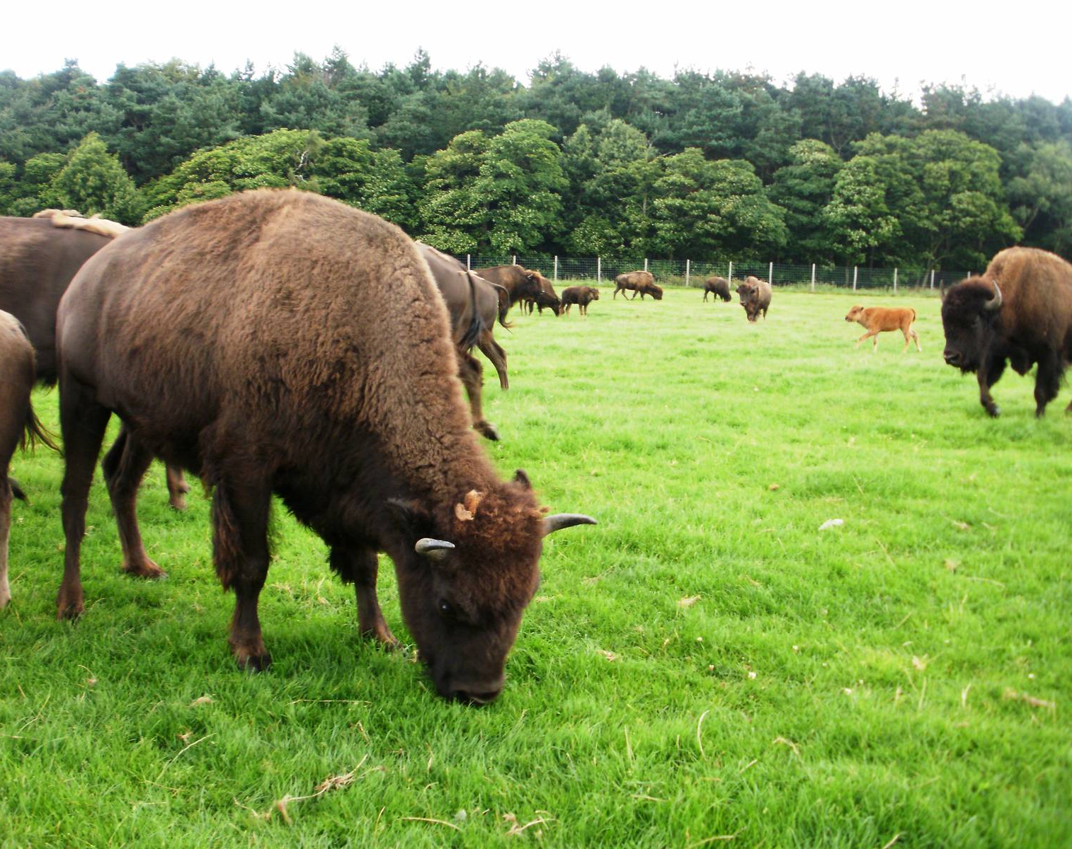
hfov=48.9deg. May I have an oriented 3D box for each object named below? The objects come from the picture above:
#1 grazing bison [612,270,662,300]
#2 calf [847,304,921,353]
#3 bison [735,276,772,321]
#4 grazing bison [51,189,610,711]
[{"bbox_3d":[4.468,-6.093,51.500,2.100,1.260,0.620,3,8,10],"label":"grazing bison"},{"bbox_3d":[5.985,-1.647,20.300,1.240,0.790,0.360,3,8,7],"label":"calf"},{"bbox_3d":[6.246,-3.618,33.800,0.640,1.280,1.950,5,8,23],"label":"bison"},{"bbox_3d":[-0.828,-0.010,4.015,2.000,1.550,0.720,7,9,33],"label":"grazing bison"}]

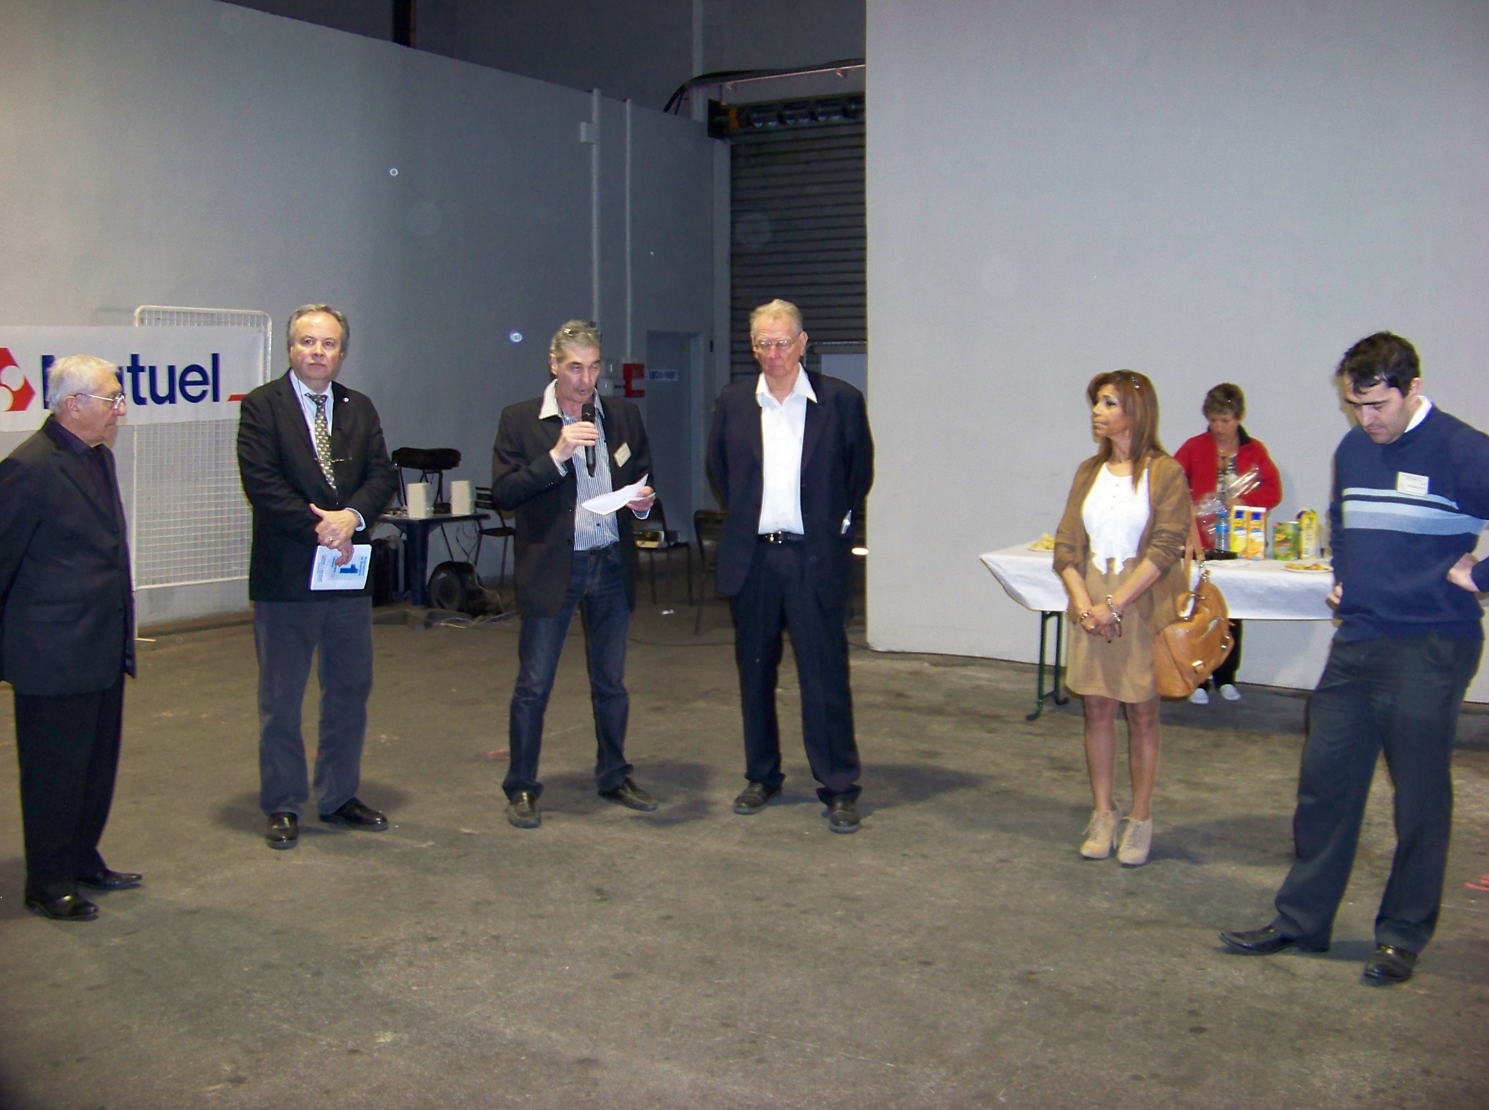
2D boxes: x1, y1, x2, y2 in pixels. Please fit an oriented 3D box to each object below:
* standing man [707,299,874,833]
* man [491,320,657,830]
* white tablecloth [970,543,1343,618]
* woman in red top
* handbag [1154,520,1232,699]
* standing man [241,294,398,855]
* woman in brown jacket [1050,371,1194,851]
[{"bbox_3d":[0.185,0.011,5.501,0.580,1.840,0.430,1,6,14],"label":"standing man"},{"bbox_3d":[-0.600,0.045,5.534,0.570,1.765,0.470,-3,7,-29],"label":"man"},{"bbox_3d":[2.210,0.136,6.863,2.160,0.240,0.830,3,7,28],"label":"white tablecloth"},{"bbox_3d":[2.360,-0.057,7.605,0.500,1.540,0.420,2,6,21],"label":"woman in red top"},{"bbox_3d":[1.455,0.169,5.045,0.190,0.580,0.340,5,8,40],"label":"handbag"},{"bbox_3d":[-1.455,0.049,5.304,0.550,1.805,0.410,-3,7,-27],"label":"standing man"},{"bbox_3d":[1.235,0.185,5.056,0.430,1.585,0.370,3,7,29],"label":"woman in brown jacket"}]

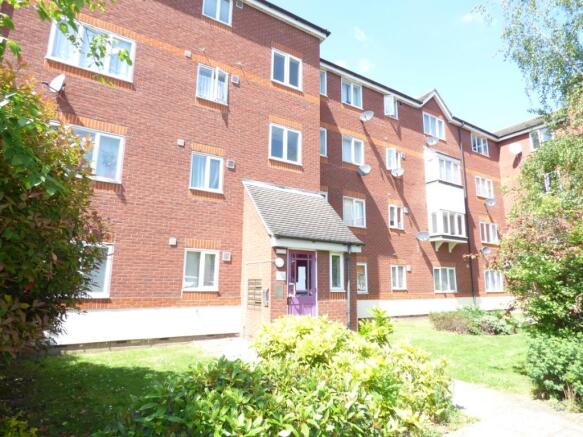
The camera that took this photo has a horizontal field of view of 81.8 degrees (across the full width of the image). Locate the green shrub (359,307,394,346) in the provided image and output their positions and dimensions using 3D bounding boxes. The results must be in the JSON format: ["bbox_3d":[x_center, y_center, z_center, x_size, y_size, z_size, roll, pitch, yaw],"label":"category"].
[{"bbox_3d":[1.867,2.421,7.391,0.760,0.942,0.700,-2,-11,14],"label":"green shrub"}]

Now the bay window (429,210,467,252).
[{"bbox_3d":[7.772,0.648,16.586,2.081,1.898,0.650,7,-12,-30],"label":"bay window"}]

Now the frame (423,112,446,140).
[{"bbox_3d":[7.587,-4.849,17.850,1.750,1.198,0.100,7,-12,-30],"label":"frame"}]

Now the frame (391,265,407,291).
[{"bbox_3d":[4.564,2.508,14.234,0.920,0.981,0.100,7,-13,-31],"label":"frame"}]

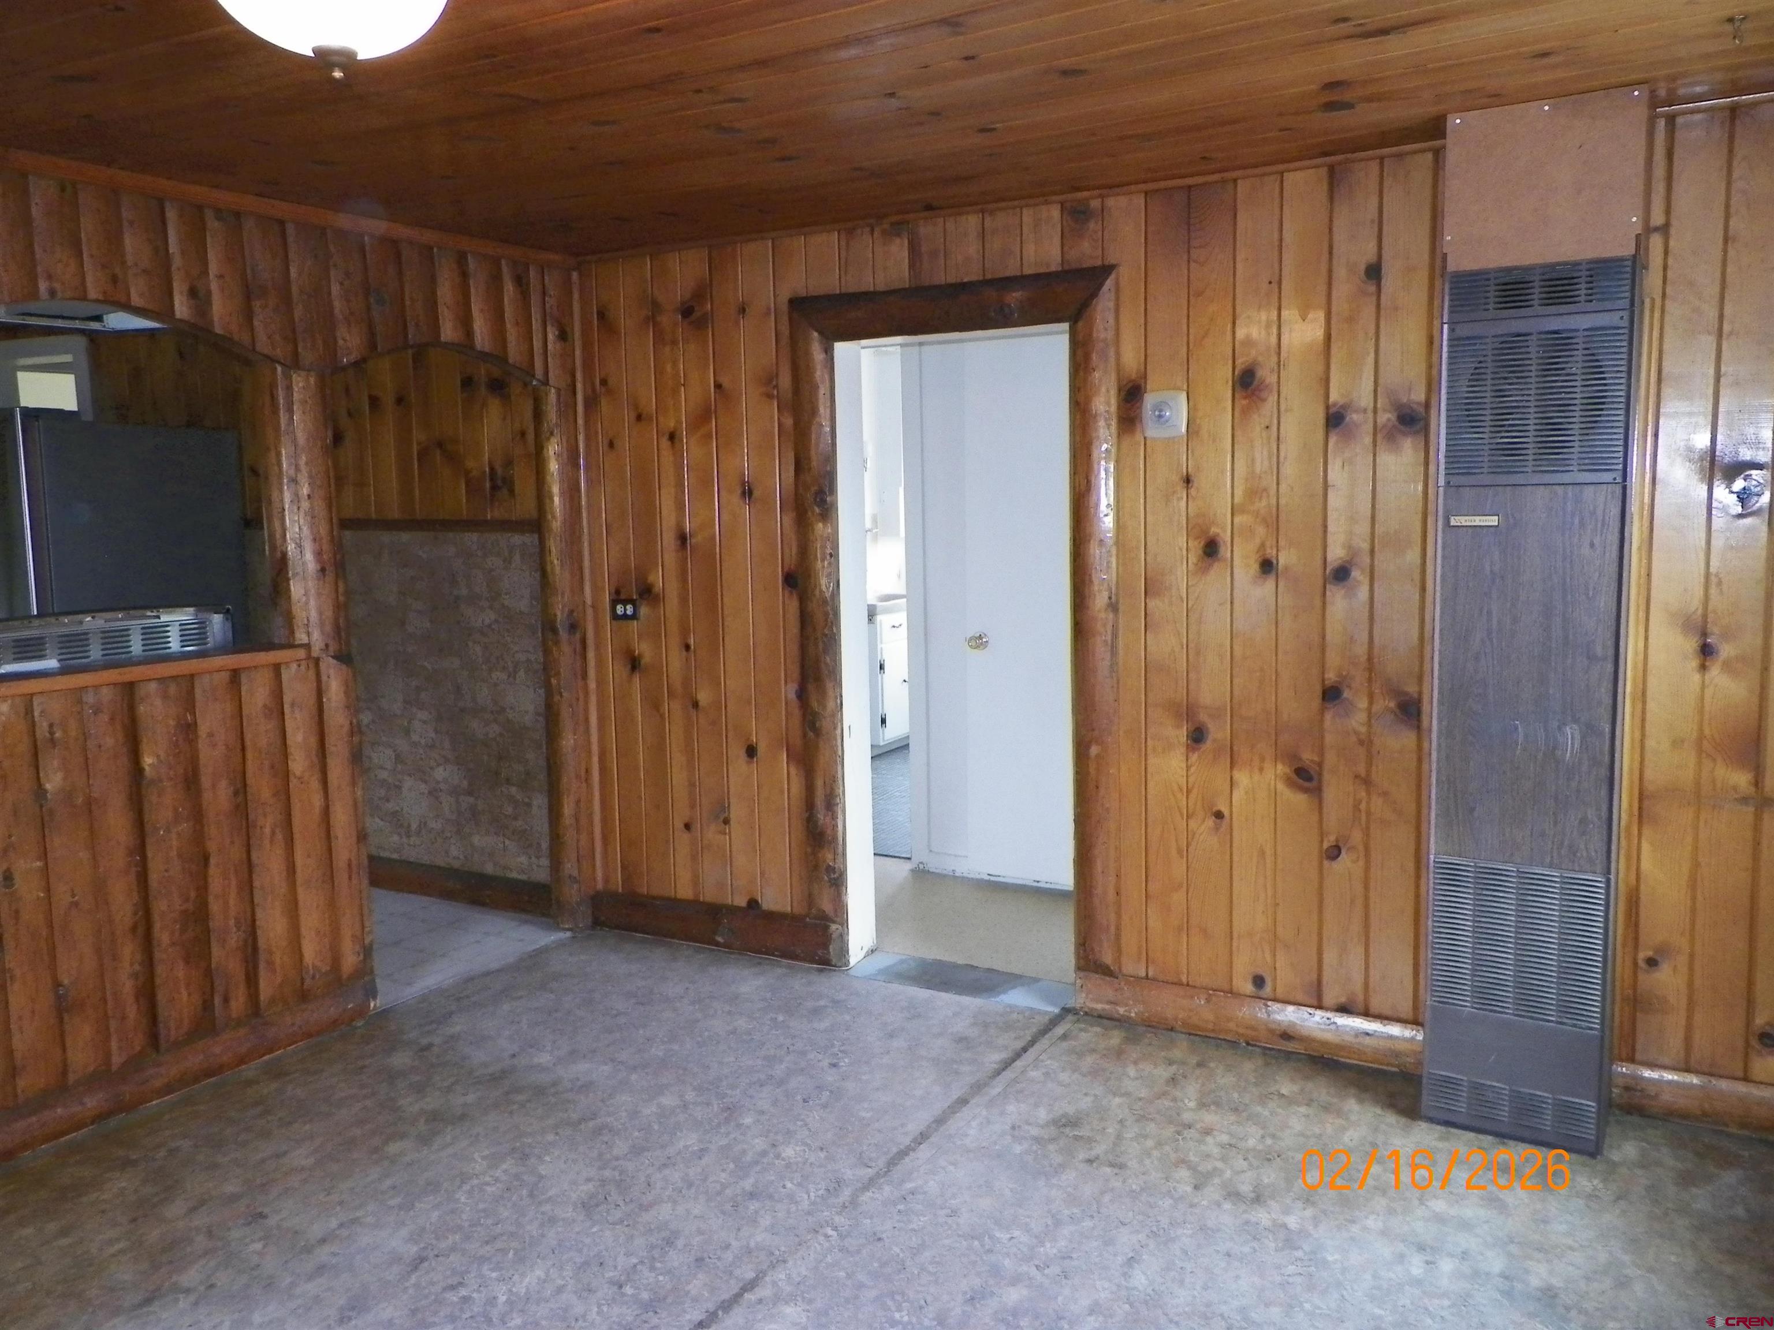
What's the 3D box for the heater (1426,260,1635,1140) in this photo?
[{"bbox_3d":[1.462,0.104,2.922,0.367,1.929,0.279,3,8,31],"label":"heater"}]

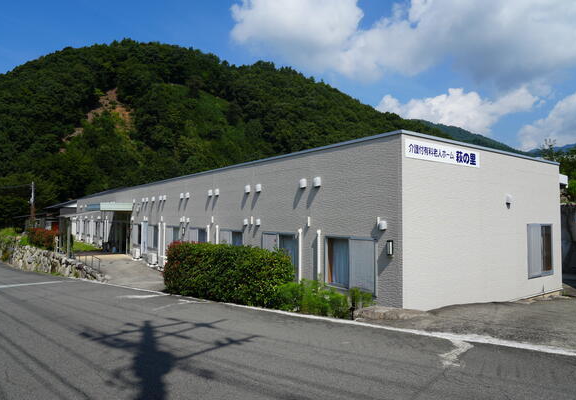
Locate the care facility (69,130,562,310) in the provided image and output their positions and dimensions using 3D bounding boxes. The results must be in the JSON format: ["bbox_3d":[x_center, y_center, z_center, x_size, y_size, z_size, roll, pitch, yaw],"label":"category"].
[{"bbox_3d":[-6.923,1.523,28.431,8.294,4.260,43.355,2,-3,-36],"label":"care facility"}]

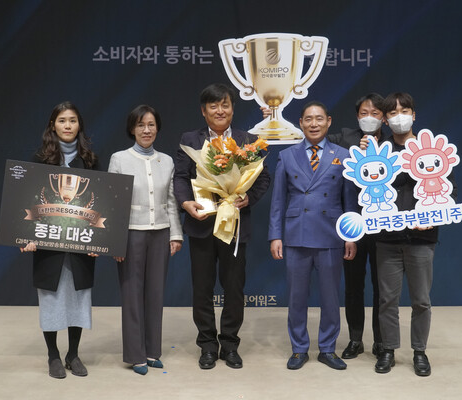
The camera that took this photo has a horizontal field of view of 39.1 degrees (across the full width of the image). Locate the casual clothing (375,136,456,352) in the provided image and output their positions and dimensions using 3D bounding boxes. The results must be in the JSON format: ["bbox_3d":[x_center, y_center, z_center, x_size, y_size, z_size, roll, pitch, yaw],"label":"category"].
[{"bbox_3d":[1.124,0.271,3.960,0.466,1.316,0.360,0,0,12],"label":"casual clothing"}]

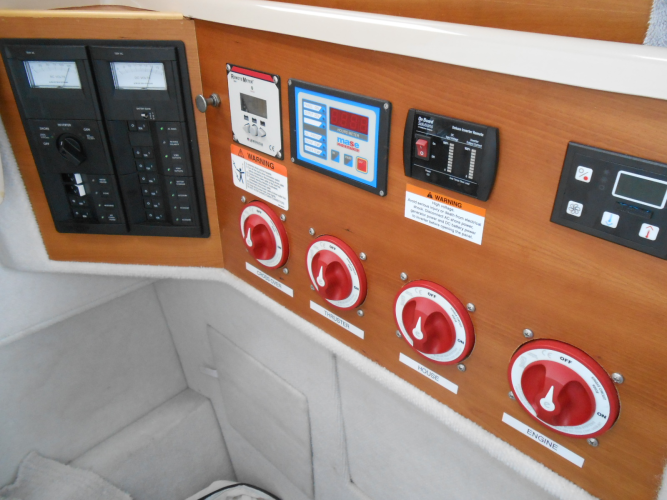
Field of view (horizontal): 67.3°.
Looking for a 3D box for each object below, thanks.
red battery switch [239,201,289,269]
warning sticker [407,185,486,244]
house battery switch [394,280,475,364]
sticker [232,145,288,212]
[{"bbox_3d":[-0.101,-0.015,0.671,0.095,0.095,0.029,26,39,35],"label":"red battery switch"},{"bbox_3d":[0.101,-0.033,0.465,0.083,0.035,0.002,26,39,35],"label":"warning sticker"},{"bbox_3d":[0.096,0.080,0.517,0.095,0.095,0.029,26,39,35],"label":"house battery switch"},{"bbox_3d":[-0.096,-0.093,0.640,0.109,0.058,0.002,26,39,35],"label":"sticker"}]

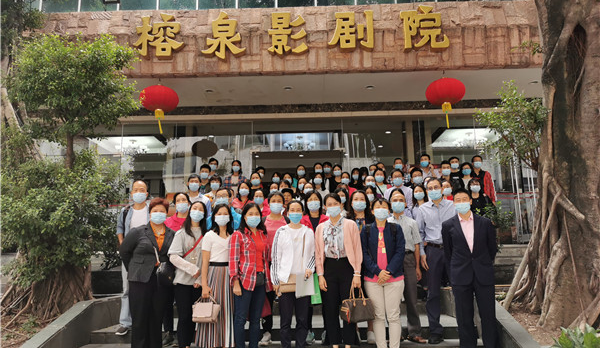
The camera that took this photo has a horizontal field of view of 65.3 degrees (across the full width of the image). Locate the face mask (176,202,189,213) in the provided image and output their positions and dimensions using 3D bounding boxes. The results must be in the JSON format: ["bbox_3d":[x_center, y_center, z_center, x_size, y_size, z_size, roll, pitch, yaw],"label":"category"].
[{"bbox_3d":[-1.300,0.376,5.180,0.135,0.110,0.085,1,-10,-12],"label":"face mask"}]

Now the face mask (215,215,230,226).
[{"bbox_3d":[-0.790,0.479,4.790,0.140,0.110,0.085,1,-9,-8],"label":"face mask"}]

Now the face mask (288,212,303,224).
[{"bbox_3d":[-0.044,0.453,4.790,0.135,0.110,0.085,-1,-9,0],"label":"face mask"}]

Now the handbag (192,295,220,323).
[{"bbox_3d":[-0.884,1.290,4.440,0.240,0.250,0.130,-4,-10,17],"label":"handbag"}]

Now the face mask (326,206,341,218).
[{"bbox_3d":[0.337,0.380,4.650,0.148,0.110,0.085,-7,-10,3],"label":"face mask"}]

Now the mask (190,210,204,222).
[{"bbox_3d":[-1.012,0.420,4.620,0.147,0.115,0.085,1,-10,-10],"label":"mask"}]

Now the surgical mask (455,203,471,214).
[{"bbox_3d":[1.643,0.350,4.710,0.145,0.115,0.085,-3,-10,16],"label":"surgical mask"}]

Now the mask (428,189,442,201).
[{"bbox_3d":[1.451,0.229,5.020,0.150,0.113,0.085,-4,-10,16],"label":"mask"}]

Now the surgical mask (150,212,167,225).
[{"bbox_3d":[-1.404,0.444,4.650,0.160,0.115,0.085,2,-10,-15],"label":"surgical mask"}]

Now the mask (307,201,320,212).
[{"bbox_3d":[0.154,0.360,5.140,0.140,0.110,0.085,-1,-9,1],"label":"mask"}]

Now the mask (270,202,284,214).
[{"bbox_3d":[-0.247,0.374,5.040,0.145,0.113,0.085,-1,-10,-2],"label":"mask"}]

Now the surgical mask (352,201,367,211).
[{"bbox_3d":[0.657,0.357,5.140,0.140,0.110,0.085,-2,-9,6],"label":"surgical mask"}]

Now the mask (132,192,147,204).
[{"bbox_3d":[-1.761,0.267,5.150,0.145,0.115,0.085,2,-10,-16],"label":"mask"}]

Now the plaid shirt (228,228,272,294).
[{"bbox_3d":[-0.487,0.846,4.630,0.420,0.610,0.260,3,-10,-22],"label":"plaid shirt"}]

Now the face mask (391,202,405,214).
[{"bbox_3d":[1.084,0.375,5.160,0.140,0.120,0.085,-2,-10,10],"label":"face mask"}]

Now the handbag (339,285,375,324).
[{"bbox_3d":[0.544,1.246,4.460,0.300,0.320,0.180,3,-10,-20],"label":"handbag"}]

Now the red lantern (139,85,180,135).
[{"bbox_3d":[-2.740,-1.260,9.101,0.775,0.964,0.775,-1,-9,0],"label":"red lantern"}]

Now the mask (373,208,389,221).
[{"bbox_3d":[0.808,0.407,4.650,0.150,0.118,0.085,-2,-10,9],"label":"mask"}]

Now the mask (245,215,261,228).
[{"bbox_3d":[-0.462,0.483,4.680,0.148,0.115,0.085,0,-10,-6],"label":"mask"}]

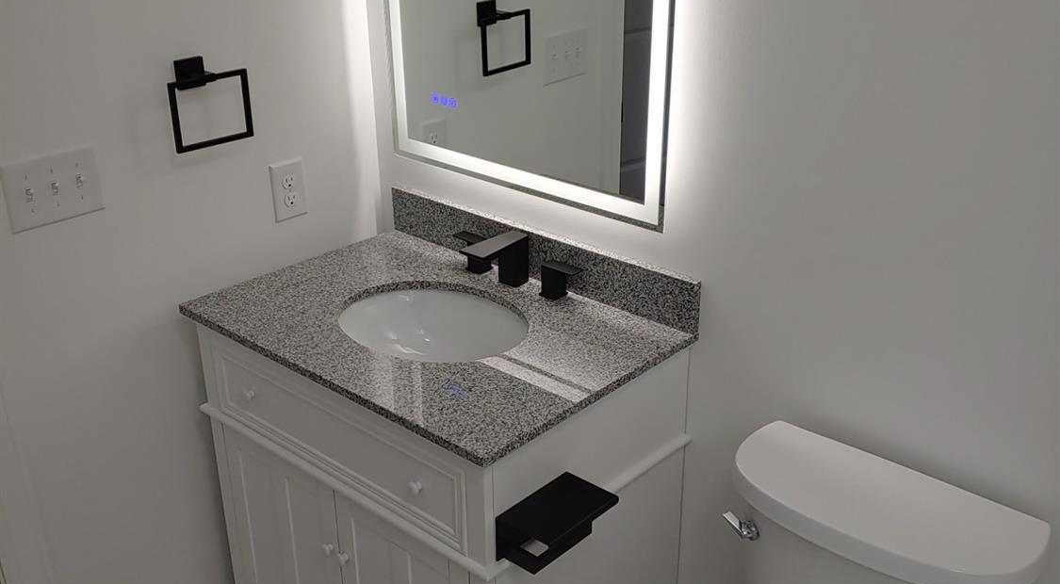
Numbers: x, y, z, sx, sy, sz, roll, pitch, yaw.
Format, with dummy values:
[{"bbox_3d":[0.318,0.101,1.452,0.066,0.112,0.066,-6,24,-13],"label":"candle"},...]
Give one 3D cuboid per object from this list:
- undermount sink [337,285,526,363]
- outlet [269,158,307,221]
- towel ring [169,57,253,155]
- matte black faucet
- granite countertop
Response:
[{"bbox_3d":[-0.182,0.135,1.952,0.416,0.150,0.332,20,31,37],"label":"undermount sink"},{"bbox_3d":[-0.505,-0.214,2.149,0.007,0.125,0.083,20,31,37],"label":"outlet"},{"bbox_3d":[-0.610,-0.357,1.905,0.068,0.154,0.167,20,31,37],"label":"towel ring"},{"bbox_3d":[-0.064,-0.052,2.017,0.054,0.101,0.144,20,31,37],"label":"matte black faucet"},{"bbox_3d":[-0.183,0.061,1.913,0.815,0.020,0.559,20,31,37],"label":"granite countertop"}]

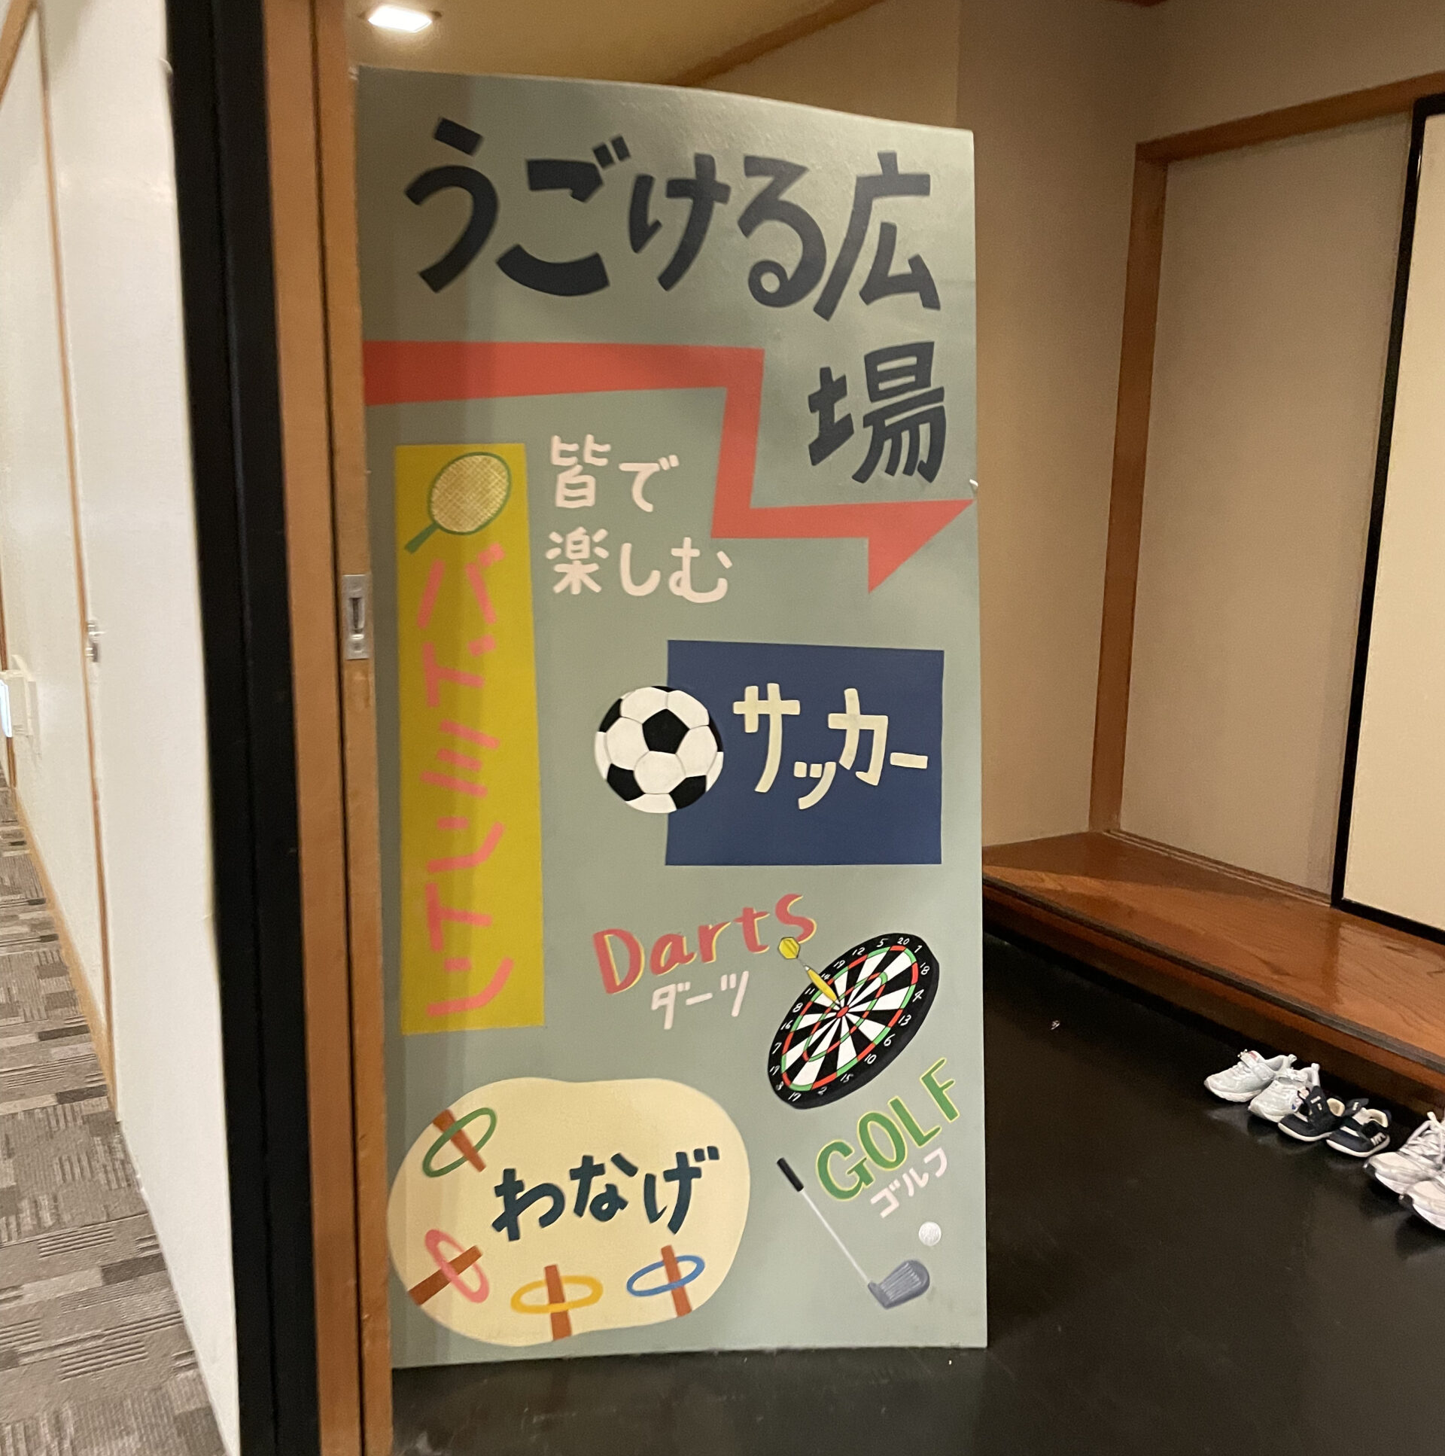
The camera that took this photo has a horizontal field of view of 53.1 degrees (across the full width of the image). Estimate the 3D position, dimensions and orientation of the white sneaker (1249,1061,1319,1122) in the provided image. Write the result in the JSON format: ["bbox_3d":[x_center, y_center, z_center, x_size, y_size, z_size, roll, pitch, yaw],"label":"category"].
[{"bbox_3d":[1.184,0.759,3.045,0.205,0.082,0.077,-6,13,-34],"label":"white sneaker"}]

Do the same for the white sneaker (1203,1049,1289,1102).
[{"bbox_3d":[1.142,0.743,3.123,0.205,0.082,0.077,-3,12,-22],"label":"white sneaker"}]

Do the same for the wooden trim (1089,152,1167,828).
[{"bbox_3d":[1.212,-0.670,4.385,0.120,2.000,0.045,-5,13,-29],"label":"wooden trim"}]

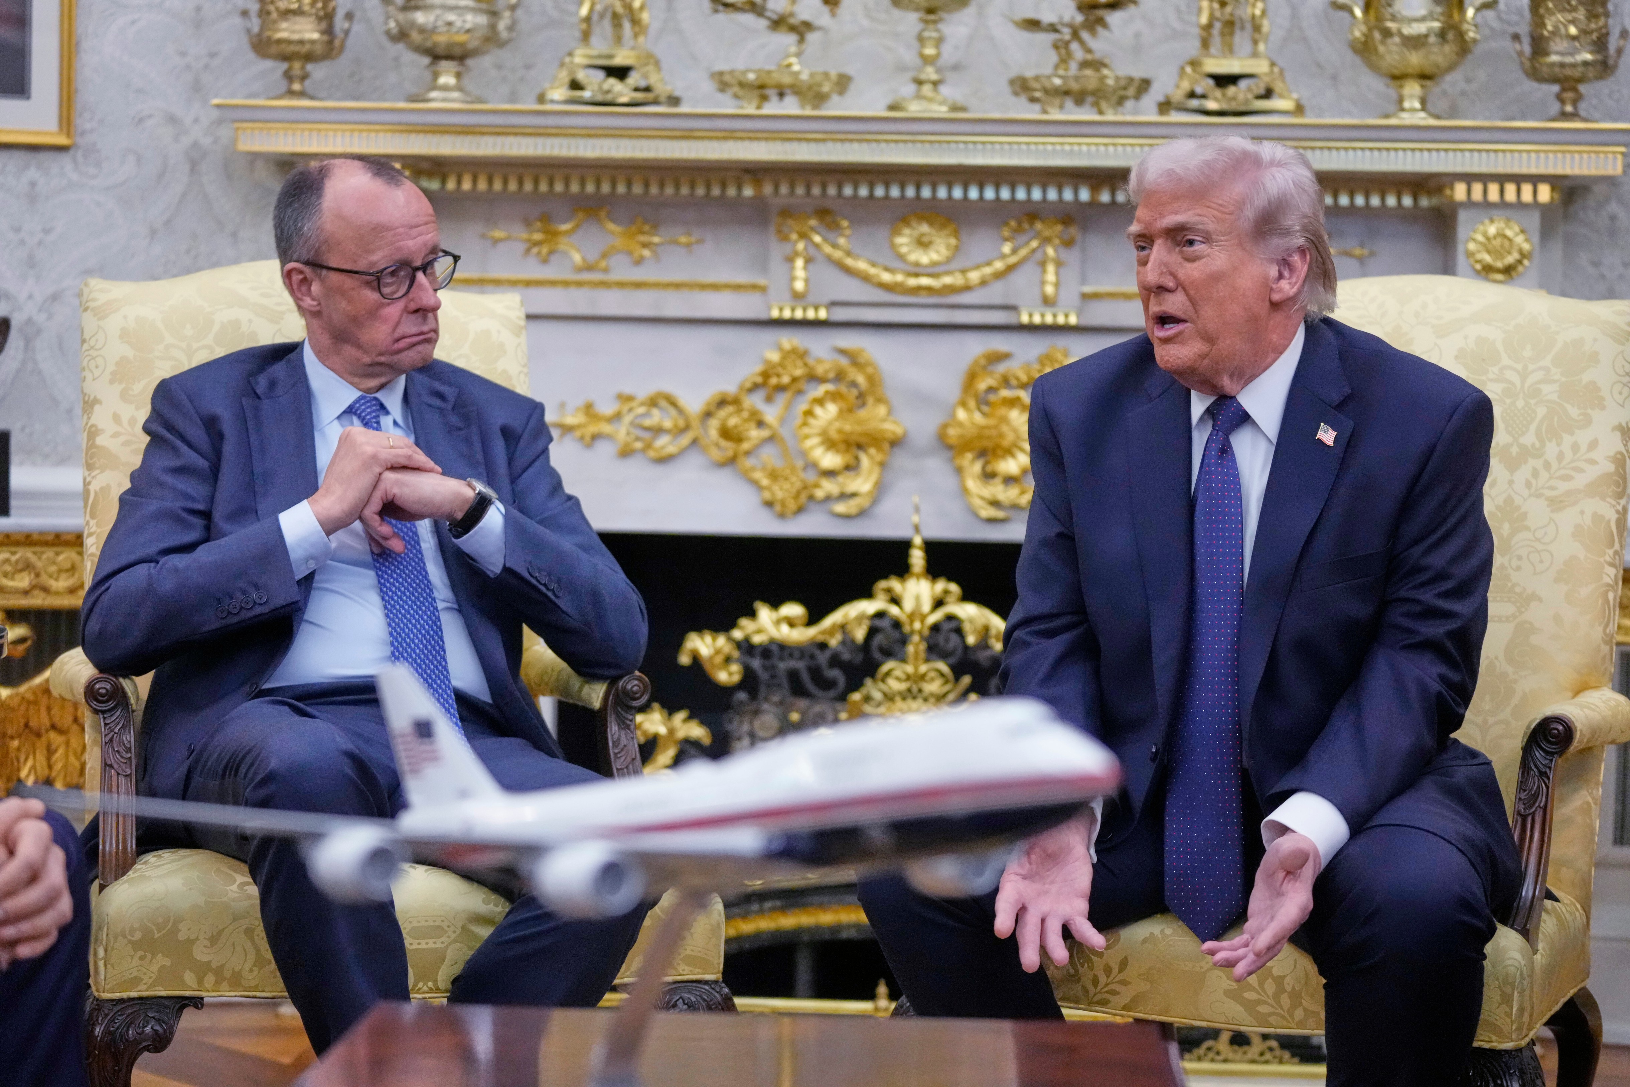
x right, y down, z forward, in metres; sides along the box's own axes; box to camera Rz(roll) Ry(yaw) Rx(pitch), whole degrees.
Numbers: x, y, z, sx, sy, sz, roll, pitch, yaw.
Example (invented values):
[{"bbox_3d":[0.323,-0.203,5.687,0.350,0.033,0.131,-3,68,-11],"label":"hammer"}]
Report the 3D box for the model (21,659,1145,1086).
[{"bbox_3d":[-0.078,0.204,1.811,0.685,0.270,0.770,1,1,-35],"label":"model"}]

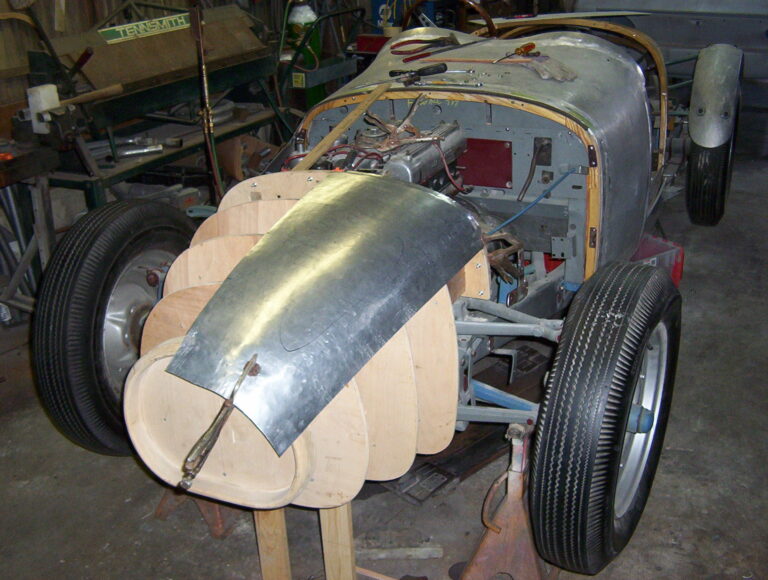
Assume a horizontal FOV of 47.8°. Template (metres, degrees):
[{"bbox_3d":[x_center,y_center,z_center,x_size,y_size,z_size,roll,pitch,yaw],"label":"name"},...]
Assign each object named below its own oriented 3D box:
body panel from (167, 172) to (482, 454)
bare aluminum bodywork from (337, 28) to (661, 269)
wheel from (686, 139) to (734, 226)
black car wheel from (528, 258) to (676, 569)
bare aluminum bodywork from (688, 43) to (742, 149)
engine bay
[{"bbox_3d":[-0.103,0.001,1.644,0.380,0.127,0.653,30,54,12],"label":"body panel"},{"bbox_3d":[0.307,-0.414,2.953,1.080,0.830,0.700,8,26,22],"label":"bare aluminum bodywork"},{"bbox_3d":[1.404,-0.598,3.682,0.146,0.663,0.663,8,25,23],"label":"wheel"},{"bbox_3d":[0.475,0.264,1.814,0.146,0.663,0.663,12,27,27],"label":"black car wheel"},{"bbox_3d":[1.396,-0.809,3.593,0.195,0.361,0.780,8,25,23],"label":"bare aluminum bodywork"},{"bbox_3d":[0.044,-0.151,2.235,0.868,0.575,0.566,8,25,23],"label":"engine bay"}]

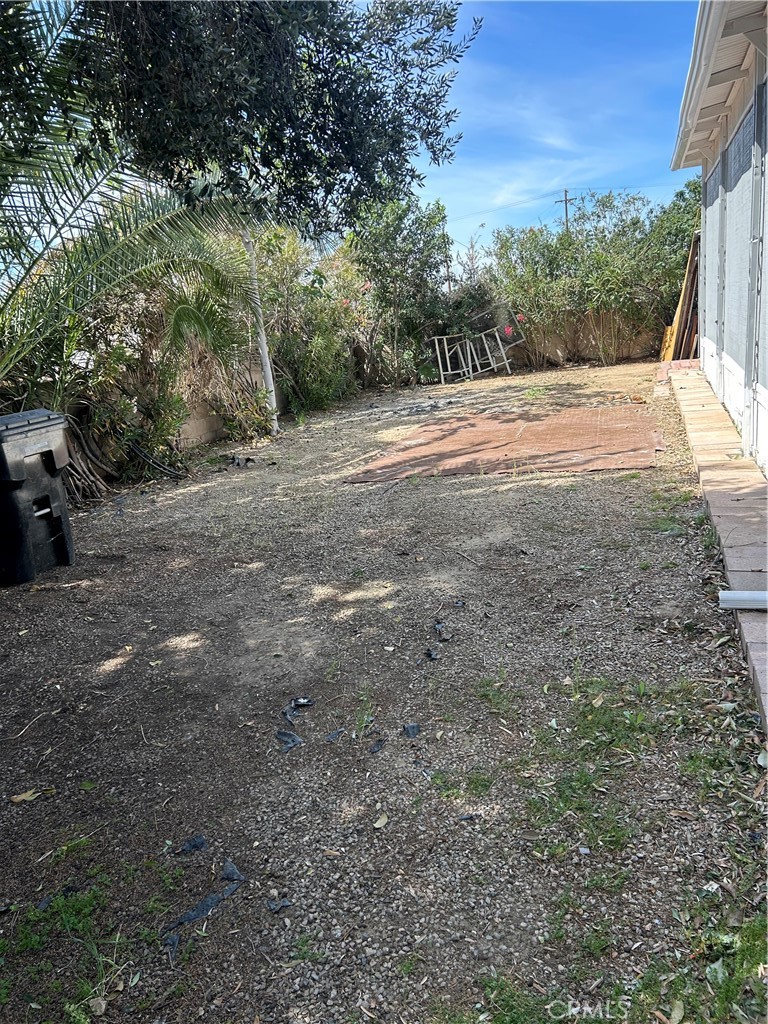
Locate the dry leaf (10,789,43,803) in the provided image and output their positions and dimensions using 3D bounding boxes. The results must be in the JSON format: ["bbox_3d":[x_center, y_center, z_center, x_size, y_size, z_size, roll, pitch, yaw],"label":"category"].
[{"bbox_3d":[-1.193,0.953,2.568,0.087,0.020,0.058,-16,18,-37],"label":"dry leaf"}]

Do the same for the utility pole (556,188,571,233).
[{"bbox_3d":[18.239,-25.890,76.422,2.200,11.329,0.300,-1,15,14],"label":"utility pole"}]

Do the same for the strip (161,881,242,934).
[{"bbox_3d":[-0.468,1.032,2.003,0.045,0.025,0.246,7,19,38],"label":"strip"}]

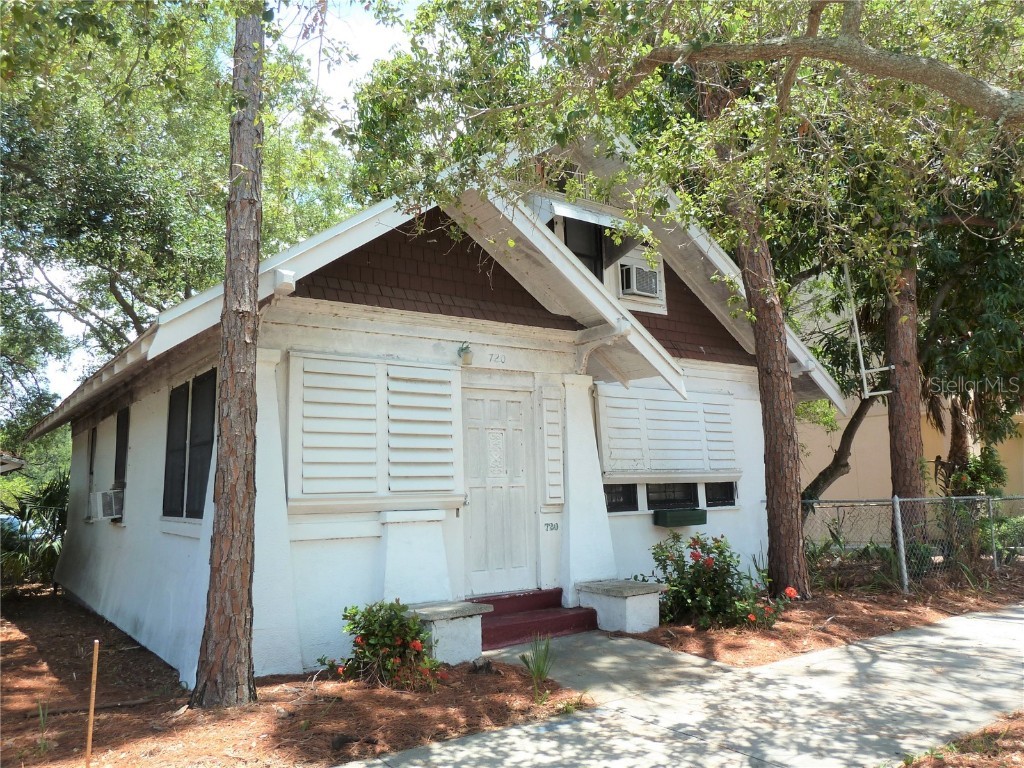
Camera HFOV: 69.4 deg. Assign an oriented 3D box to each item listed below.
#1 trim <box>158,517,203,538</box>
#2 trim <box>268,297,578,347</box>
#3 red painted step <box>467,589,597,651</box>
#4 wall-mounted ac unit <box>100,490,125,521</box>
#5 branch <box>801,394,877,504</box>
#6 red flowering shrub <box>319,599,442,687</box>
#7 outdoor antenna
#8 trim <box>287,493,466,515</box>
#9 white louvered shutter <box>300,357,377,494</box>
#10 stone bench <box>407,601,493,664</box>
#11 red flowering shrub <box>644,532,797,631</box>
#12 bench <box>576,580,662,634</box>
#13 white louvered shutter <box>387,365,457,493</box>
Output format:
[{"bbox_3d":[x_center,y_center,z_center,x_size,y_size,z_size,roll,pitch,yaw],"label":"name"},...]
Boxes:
[{"bbox_3d":[-3.072,1.320,6.828,0.070,0.170,1.620,4,-10,-37],"label":"trim"},{"bbox_3d":[-0.646,-0.582,7.099,3.320,0.145,0.120,4,-10,-35],"label":"trim"},{"bbox_3d":[0.127,2.261,7.189,1.500,0.410,0.390,4,-9,-37],"label":"red painted step"},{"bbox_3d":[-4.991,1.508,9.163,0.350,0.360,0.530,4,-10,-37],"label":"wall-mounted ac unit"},{"bbox_3d":[5.033,1.010,11.400,1.120,1.700,0.450,-2,-7,0],"label":"branch"},{"bbox_3d":[-1.010,1.978,5.680,0.730,0.570,0.600,4,-9,-37],"label":"red flowering shrub"},{"bbox_3d":[5.028,-0.752,10.400,0.620,1.850,0.300,-6,-9,25],"label":"outdoor antenna"},{"bbox_3d":[-1.154,1.061,6.539,1.720,0.125,0.110,4,-10,-35],"label":"trim"},{"bbox_3d":[-1.492,0.369,6.437,0.690,1.160,0.060,4,-10,-35],"label":"white louvered shutter"},{"bbox_3d":[-0.597,2.162,6.478,0.640,0.430,0.620,4,-9,-37],"label":"stone bench"},{"bbox_3d":[2.102,1.999,7.600,1.150,0.880,0.920,4,-9,-37],"label":"red flowering shrub"},{"bbox_3d":[1.104,2.250,7.507,0.570,0.390,0.740,4,-10,-35],"label":"bench"},{"bbox_3d":[-0.833,0.415,6.842,0.690,1.160,0.060,4,-9,-37],"label":"white louvered shutter"}]

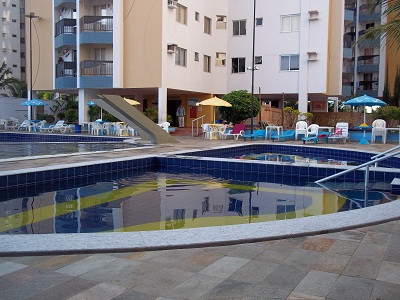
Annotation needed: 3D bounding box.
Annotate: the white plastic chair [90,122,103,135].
[{"bbox_3d":[-6.333,-1.326,25.649,0.570,0.800,0.570,4,5,34],"label":"white plastic chair"}]

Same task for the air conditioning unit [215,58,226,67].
[{"bbox_3d":[1.533,-6.527,31.100,0.720,0.540,0.550,-1,5,-25],"label":"air conditioning unit"}]

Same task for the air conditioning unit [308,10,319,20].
[{"bbox_3d":[7.851,-9.259,28.700,0.620,0.550,0.480,3,5,28],"label":"air conditioning unit"}]

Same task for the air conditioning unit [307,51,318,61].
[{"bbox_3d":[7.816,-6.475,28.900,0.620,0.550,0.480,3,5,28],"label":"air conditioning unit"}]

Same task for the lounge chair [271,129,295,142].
[{"bbox_3d":[4.220,-0.722,21.173,0.620,0.550,1.650,3,5,27],"label":"lounge chair"}]

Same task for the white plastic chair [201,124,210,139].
[{"bbox_3d":[0.301,-0.993,21.600,0.550,0.800,0.550,4,6,41],"label":"white plastic chair"}]

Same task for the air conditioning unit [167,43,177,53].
[{"bbox_3d":[-1.739,-6.392,26.300,0.420,0.520,0.600,3,5,28],"label":"air conditioning unit"}]

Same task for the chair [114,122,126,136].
[{"bbox_3d":[-4.492,-1.172,23.300,0.570,0.800,0.560,3,5,32],"label":"chair"}]

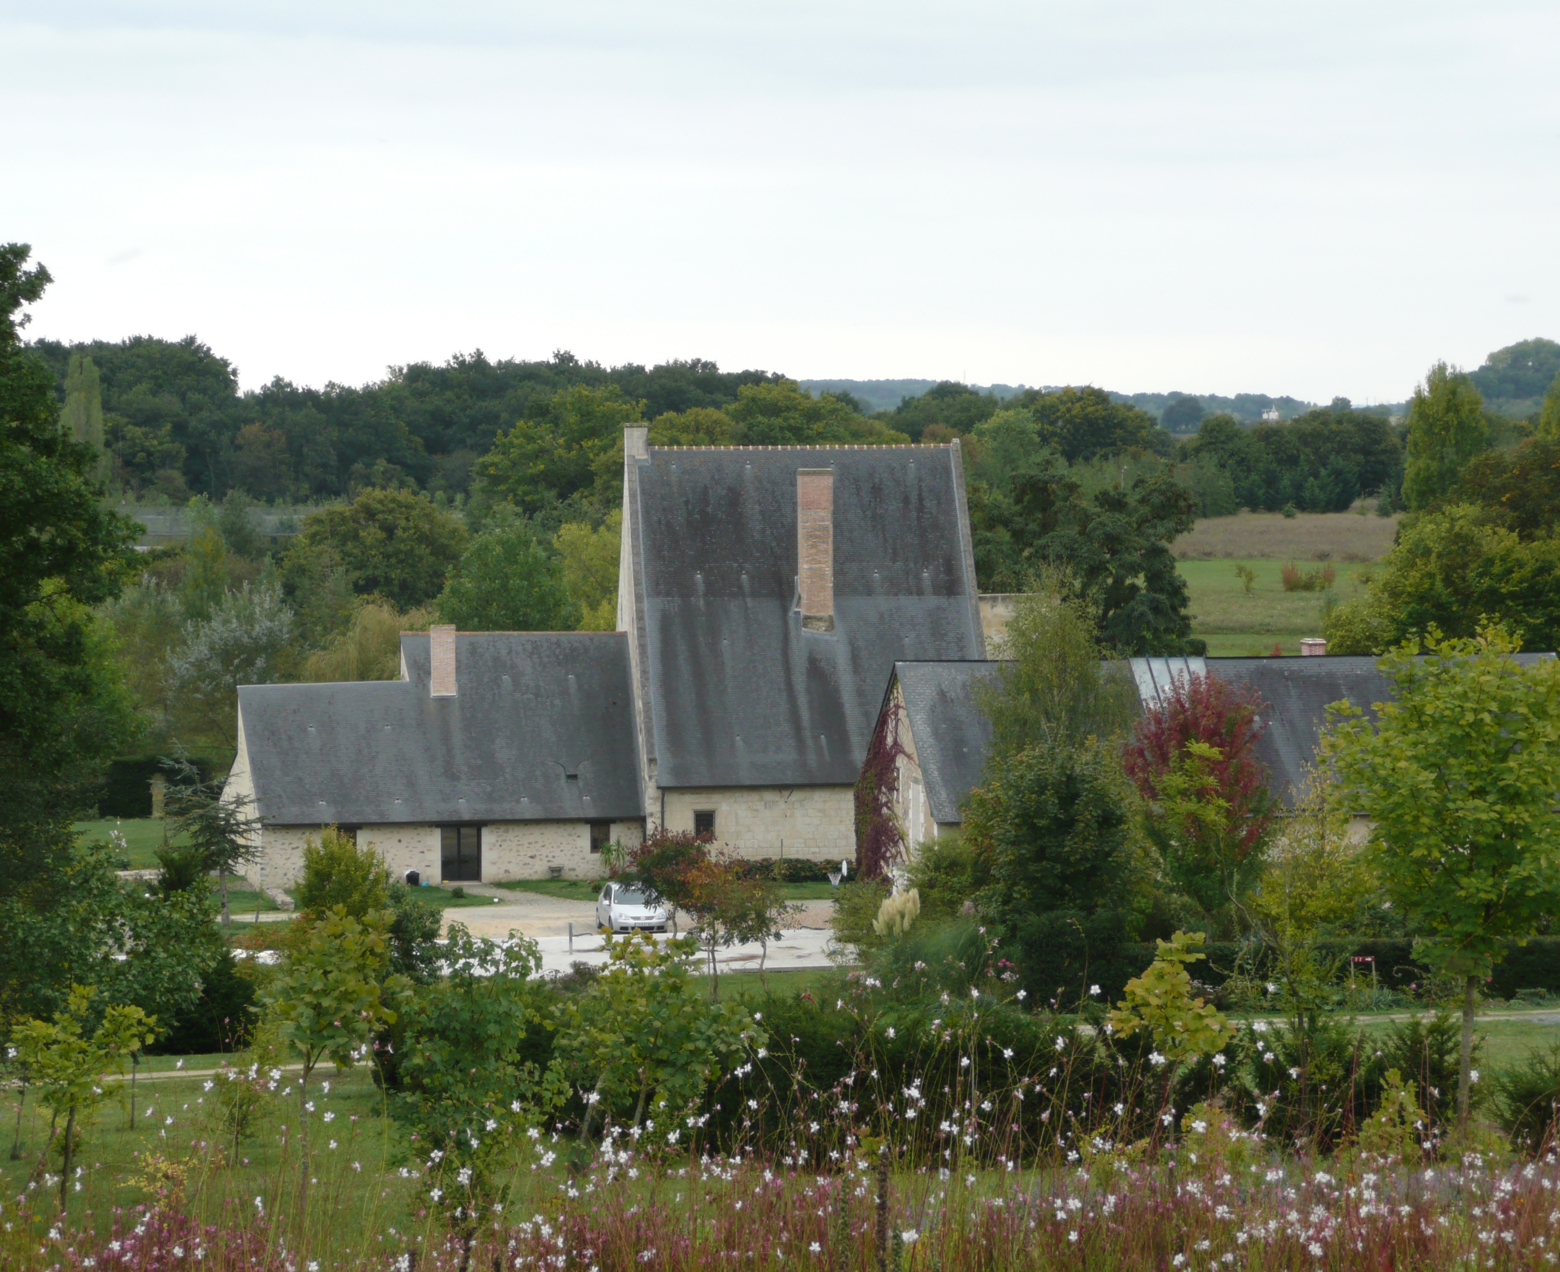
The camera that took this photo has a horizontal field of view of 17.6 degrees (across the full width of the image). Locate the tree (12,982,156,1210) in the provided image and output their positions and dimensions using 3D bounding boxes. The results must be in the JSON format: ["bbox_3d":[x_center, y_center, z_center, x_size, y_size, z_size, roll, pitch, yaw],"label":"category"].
[{"bbox_3d":[-7.872,5.208,57.000,1.650,2.600,1.600,0,3,0],"label":"tree"}]

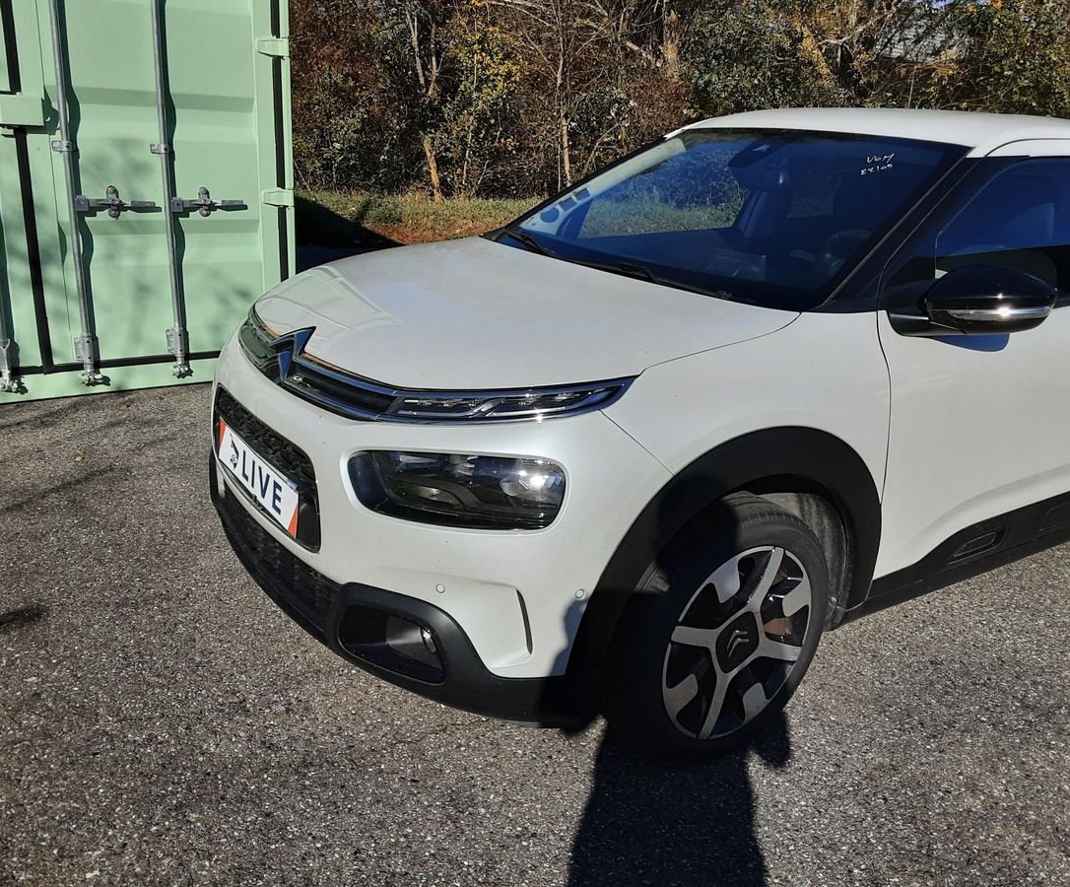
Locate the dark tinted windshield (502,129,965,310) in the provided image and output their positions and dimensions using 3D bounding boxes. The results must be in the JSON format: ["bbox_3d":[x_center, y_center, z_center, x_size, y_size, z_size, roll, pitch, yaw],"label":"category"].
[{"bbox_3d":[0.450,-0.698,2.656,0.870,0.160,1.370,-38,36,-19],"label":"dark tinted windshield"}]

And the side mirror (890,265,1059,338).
[{"bbox_3d":[0.972,-0.312,2.053,0.220,0.170,0.235,-9,23,-34],"label":"side mirror"}]

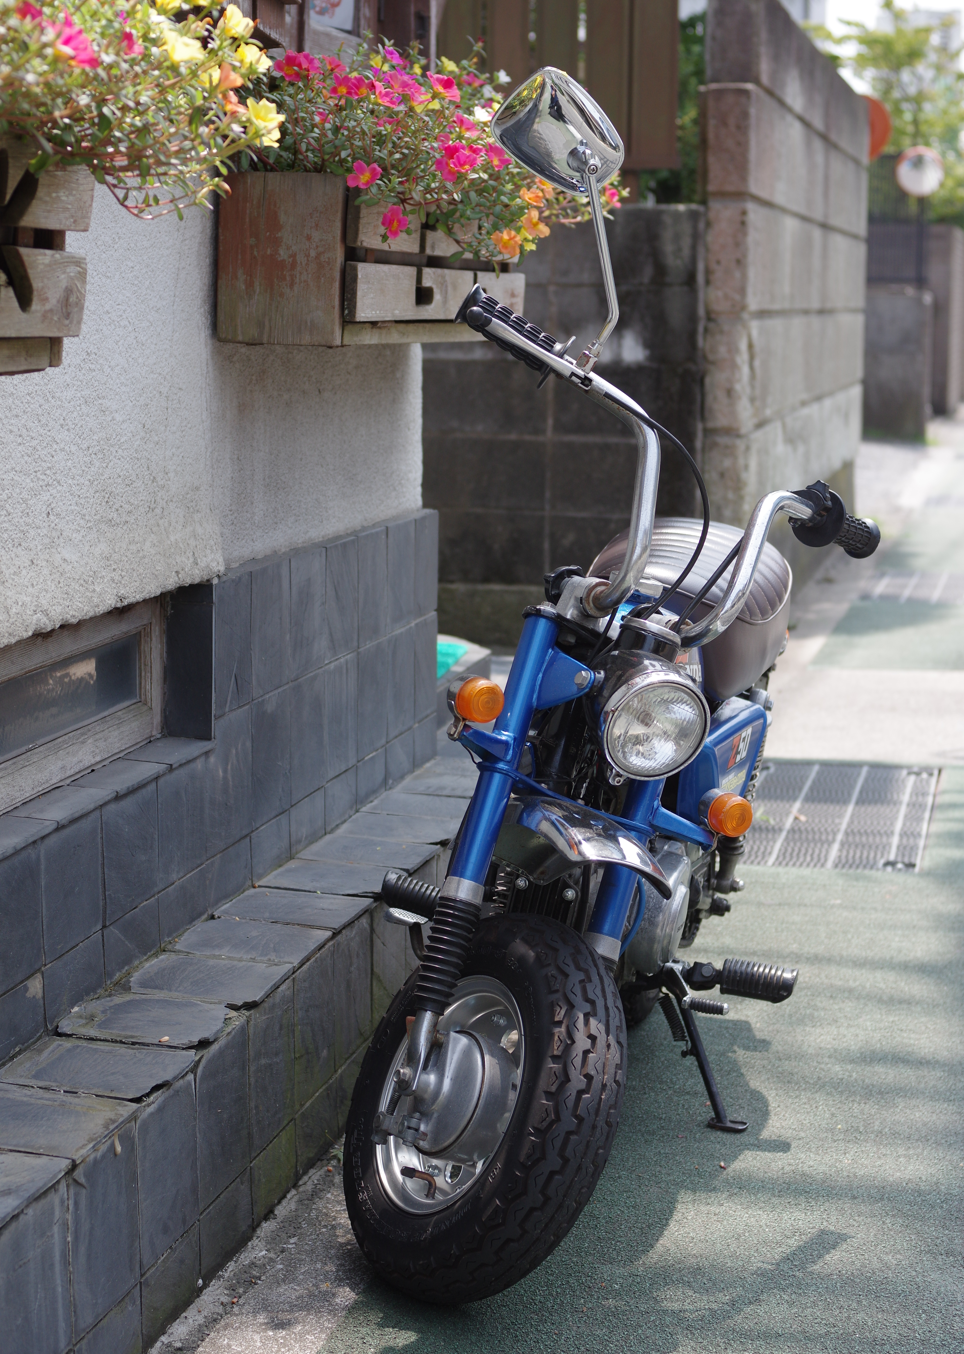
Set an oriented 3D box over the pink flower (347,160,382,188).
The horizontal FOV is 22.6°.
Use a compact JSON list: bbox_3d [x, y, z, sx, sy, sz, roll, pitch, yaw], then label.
[{"bbox_3d":[-0.128,-0.542,2.600,0.038,0.030,0.025,-1,9,-9],"label":"pink flower"}]

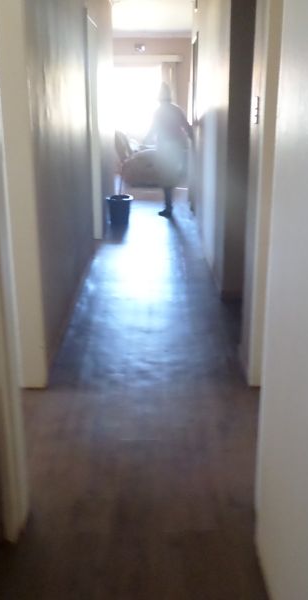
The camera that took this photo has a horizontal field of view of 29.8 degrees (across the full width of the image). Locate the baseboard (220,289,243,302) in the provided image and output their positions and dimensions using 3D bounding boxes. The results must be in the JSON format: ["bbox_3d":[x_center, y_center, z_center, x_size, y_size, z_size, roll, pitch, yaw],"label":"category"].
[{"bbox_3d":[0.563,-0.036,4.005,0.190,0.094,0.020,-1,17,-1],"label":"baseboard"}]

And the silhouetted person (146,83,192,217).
[{"bbox_3d":[0.203,-1.950,7.580,0.480,1.683,0.500,9,19,28],"label":"silhouetted person"}]

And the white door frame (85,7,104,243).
[{"bbox_3d":[-0.606,-1.506,5.426,0.130,2.060,0.860,0,17,0],"label":"white door frame"}]

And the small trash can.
[{"bbox_3d":[-0.421,-1.089,7.110,0.315,0.315,0.315,-1,17,-1],"label":"small trash can"}]

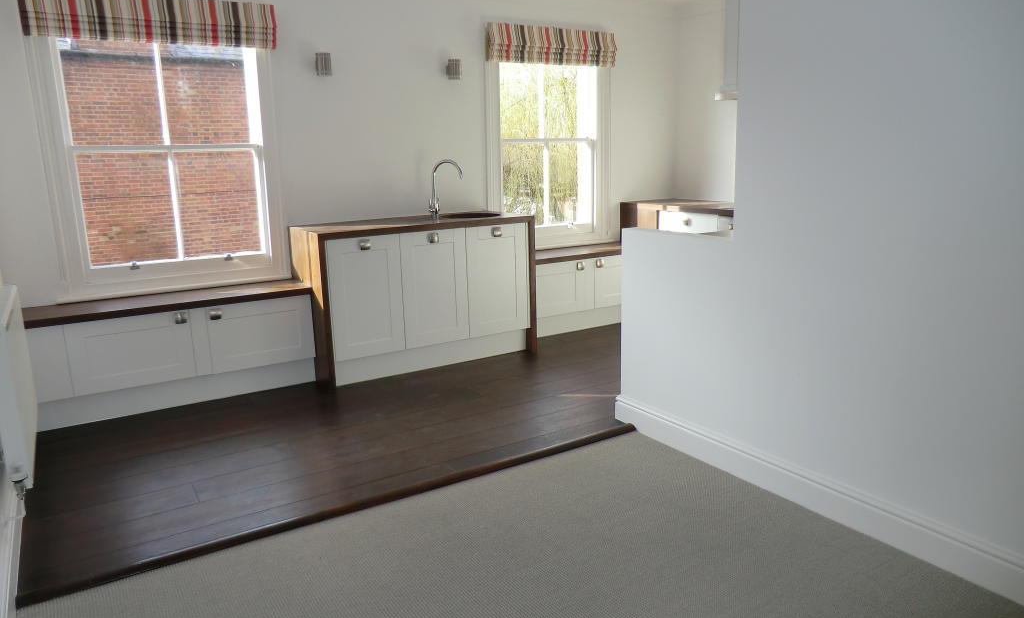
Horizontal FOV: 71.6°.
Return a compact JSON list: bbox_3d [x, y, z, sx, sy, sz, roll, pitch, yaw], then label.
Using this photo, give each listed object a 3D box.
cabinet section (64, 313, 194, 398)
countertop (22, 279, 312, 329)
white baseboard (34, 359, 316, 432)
[{"bbox_3d":[-2.100,0.197,3.918,0.591,0.385,0.403,-9,14,-31],"label":"cabinet section"},{"bbox_3d":[-1.925,-0.047,4.023,1.484,0.039,0.388,-9,15,-31],"label":"countertop"},{"bbox_3d":[-1.882,0.464,4.086,1.484,0.176,0.023,-9,15,-31],"label":"white baseboard"}]

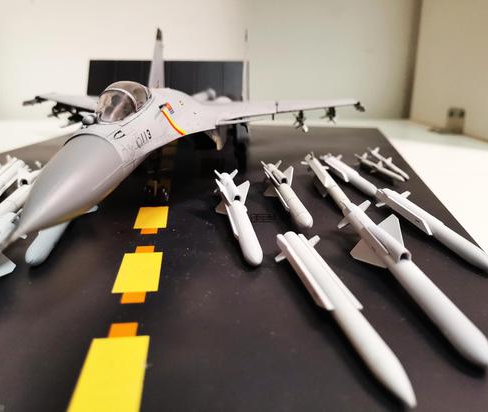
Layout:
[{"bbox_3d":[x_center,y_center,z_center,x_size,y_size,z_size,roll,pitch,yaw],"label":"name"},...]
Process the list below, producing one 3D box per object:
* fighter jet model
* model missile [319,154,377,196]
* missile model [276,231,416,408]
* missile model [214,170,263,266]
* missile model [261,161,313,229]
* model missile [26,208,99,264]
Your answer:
[{"bbox_3d":[-0.035,-0.054,0.223,0.206,0.083,0.304,1,19,3],"label":"fighter jet model"},{"bbox_3d":[0.055,-0.018,0.228,0.013,0.011,0.068,-3,22,-9],"label":"model missile"},{"bbox_3d":[0.023,0.023,0.108,0.013,0.011,0.069,-4,22,-12],"label":"missile model"},{"bbox_3d":[-0.002,0.001,0.170,0.014,0.013,0.086,-3,22,-8],"label":"missile model"},{"bbox_3d":[0.020,-0.009,0.197,0.014,0.013,0.083,-2,22,-6],"label":"missile model"},{"bbox_3d":[-0.066,0.001,0.169,0.014,0.013,0.082,-1,20,-3],"label":"model missile"}]

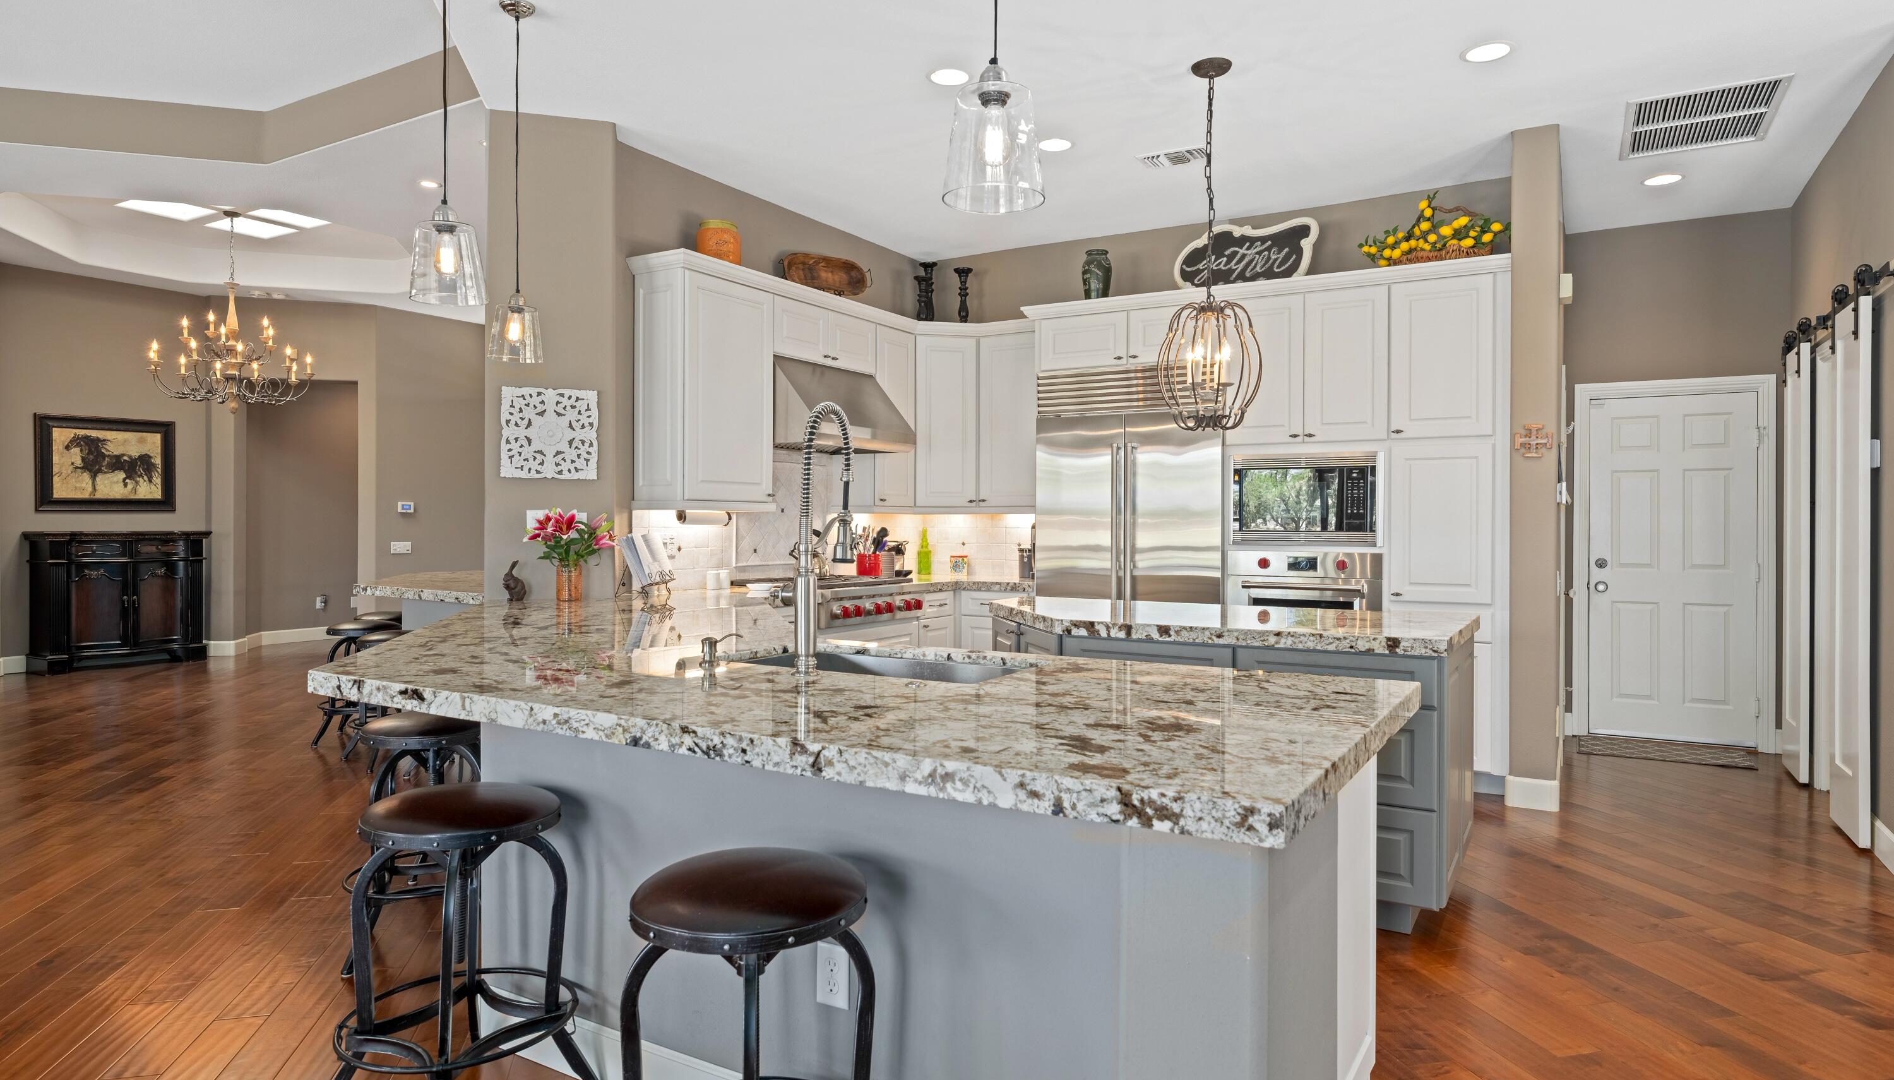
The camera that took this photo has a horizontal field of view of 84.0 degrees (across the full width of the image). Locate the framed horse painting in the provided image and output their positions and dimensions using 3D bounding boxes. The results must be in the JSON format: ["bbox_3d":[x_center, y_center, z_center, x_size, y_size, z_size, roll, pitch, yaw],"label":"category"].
[{"bbox_3d":[-7.164,-0.636,9.004,0.050,0.800,1.000,1,1,31],"label":"framed horse painting"}]

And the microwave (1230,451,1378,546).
[{"bbox_3d":[1.900,-0.205,5.502,0.720,0.475,0.420,1,1,31],"label":"microwave"}]

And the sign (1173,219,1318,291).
[{"bbox_3d":[1.631,-1.515,5.790,0.808,0.385,0.060,1,1,31],"label":"sign"}]

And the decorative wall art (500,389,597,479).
[{"bbox_3d":[-1.761,-0.472,4.660,0.410,0.405,0.025,0,1,-14],"label":"decorative wall art"}]

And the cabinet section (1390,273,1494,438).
[{"bbox_3d":[2.492,-0.861,5.226,0.447,0.740,0.560,1,1,30],"label":"cabinet section"}]

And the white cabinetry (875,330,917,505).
[{"bbox_3d":[-0.443,-0.737,6.442,0.320,1.070,0.420,0,1,31],"label":"white cabinetry"}]

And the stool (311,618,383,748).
[{"bbox_3d":[-3.371,0.823,6.106,0.500,0.660,0.500,0,0,-12],"label":"stool"}]

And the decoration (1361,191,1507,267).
[{"bbox_3d":[2.431,-1.514,5.245,0.670,0.430,0.360,0,1,31],"label":"decoration"}]

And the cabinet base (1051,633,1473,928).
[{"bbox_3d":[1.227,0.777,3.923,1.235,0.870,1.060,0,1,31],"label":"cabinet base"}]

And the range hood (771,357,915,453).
[{"bbox_3d":[-0.687,-0.740,5.787,0.630,0.440,0.930,1,1,31],"label":"range hood"}]

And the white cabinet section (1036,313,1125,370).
[{"bbox_3d":[0.910,-1.113,6.155,0.528,0.287,0.560,1,1,30],"label":"white cabinet section"}]

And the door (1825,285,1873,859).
[{"bbox_3d":[3.739,0.118,4.353,0.040,2.165,0.530,0,1,31],"label":"door"}]

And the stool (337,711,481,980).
[{"bbox_3d":[-1.548,0.884,3.179,0.480,0.660,0.480,0,1,-14],"label":"stool"}]

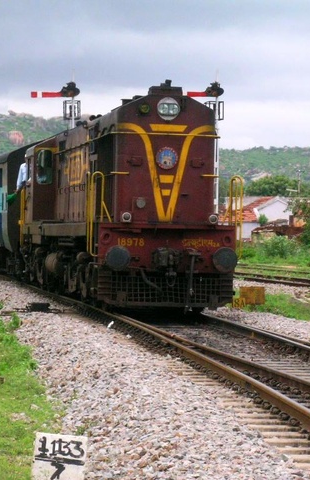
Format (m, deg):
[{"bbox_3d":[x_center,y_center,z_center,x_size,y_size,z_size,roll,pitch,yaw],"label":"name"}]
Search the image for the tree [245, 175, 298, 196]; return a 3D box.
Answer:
[{"bbox_3d":[11.136,-3.584,205.000,5.162,5.353,5.000,0,1,0],"label":"tree"}]

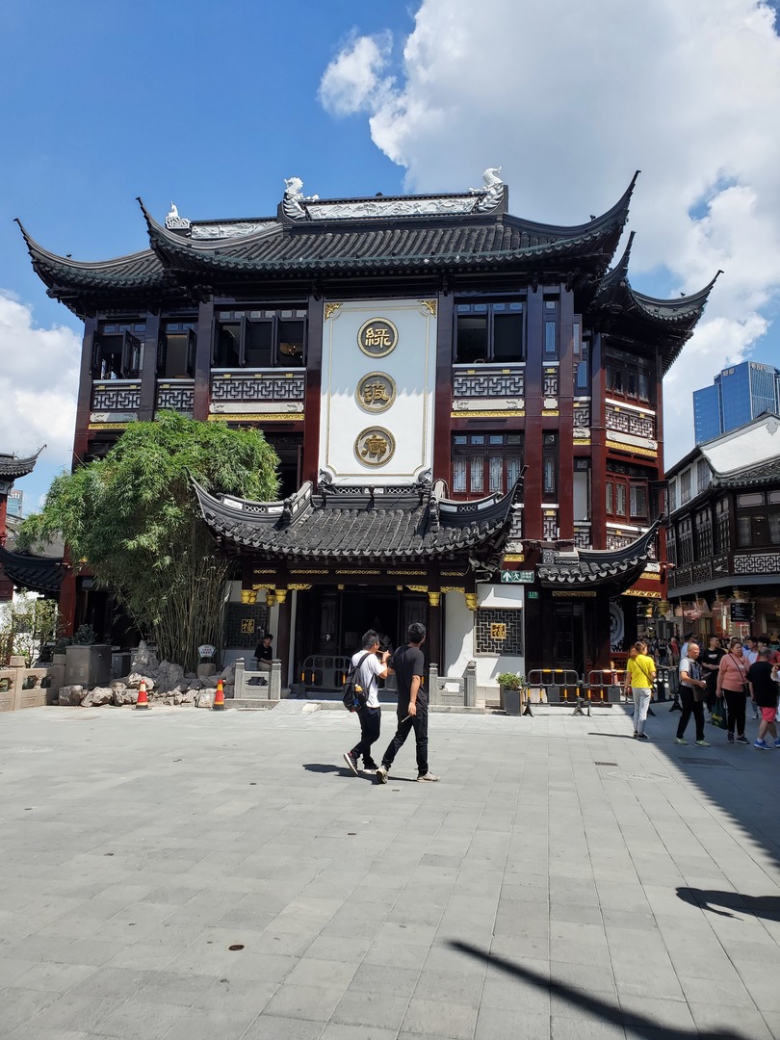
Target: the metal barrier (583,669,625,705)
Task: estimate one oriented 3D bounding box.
[{"bbox_3d":[4.954,3.822,17.238,1.320,0.980,0.450,1,-8,1],"label":"metal barrier"}]

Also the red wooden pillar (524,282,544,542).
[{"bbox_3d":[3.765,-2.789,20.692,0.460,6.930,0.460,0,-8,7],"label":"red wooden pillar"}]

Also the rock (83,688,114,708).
[{"bbox_3d":[-6.138,3.690,16.447,0.640,0.420,0.500,5,-9,-20],"label":"rock"}]

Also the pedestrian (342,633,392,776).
[{"bbox_3d":[-0.254,2.211,9.576,0.560,1.690,0.470,8,-11,-36],"label":"pedestrian"}]

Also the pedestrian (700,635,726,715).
[{"bbox_3d":[6.980,3.439,16.950,0.550,1.760,0.380,1,-9,6],"label":"pedestrian"}]

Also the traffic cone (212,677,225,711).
[{"bbox_3d":[-3.542,3.611,16.231,0.380,0.650,0.380,3,-9,-13],"label":"traffic cone"}]

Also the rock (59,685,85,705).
[{"bbox_3d":[-6.987,3.837,17.150,0.540,0.450,0.480,0,-8,7],"label":"rock"}]

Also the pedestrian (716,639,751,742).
[{"bbox_3d":[5.768,2.897,13.204,0.540,1.660,0.380,2,-8,-8],"label":"pedestrian"}]

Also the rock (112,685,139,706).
[{"bbox_3d":[-5.823,3.940,17.540,0.570,0.420,0.450,0,-9,6],"label":"rock"}]

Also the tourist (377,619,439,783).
[{"bbox_3d":[0.268,2.089,9.069,0.600,1.770,0.520,7,-10,-35],"label":"tourist"}]

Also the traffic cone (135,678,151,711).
[{"bbox_3d":[-5.172,3.652,16.428,0.360,0.650,0.360,0,-8,7],"label":"traffic cone"}]

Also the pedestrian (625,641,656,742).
[{"bbox_3d":[4.287,2.907,13.430,0.500,1.630,0.380,-3,-10,27],"label":"pedestrian"}]

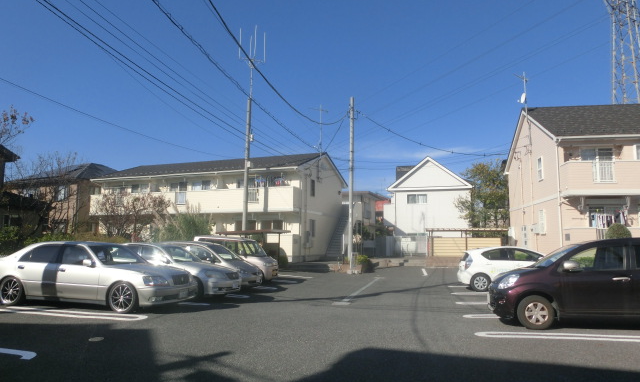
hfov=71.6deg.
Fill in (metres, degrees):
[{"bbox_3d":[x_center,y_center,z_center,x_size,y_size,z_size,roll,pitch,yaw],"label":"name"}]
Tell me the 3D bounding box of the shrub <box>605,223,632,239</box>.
[{"bbox_3d":[11.770,2.522,17.428,1.200,2.150,1.200,-4,-7,34],"label":"shrub"}]

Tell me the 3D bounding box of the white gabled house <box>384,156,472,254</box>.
[{"bbox_3d":[9.337,1.904,38.434,7.200,7.885,8.500,-2,-6,17],"label":"white gabled house"}]

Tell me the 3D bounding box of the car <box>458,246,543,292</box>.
[{"bbox_3d":[6.610,2.551,14.648,3.995,1.445,1.695,-1,-6,10],"label":"car"}]

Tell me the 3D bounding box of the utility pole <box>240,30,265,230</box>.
[{"bbox_3d":[-4.374,-3.022,27.469,1.450,15.061,1.200,0,-6,0],"label":"utility pole"}]

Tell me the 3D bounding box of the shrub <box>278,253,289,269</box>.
[{"bbox_3d":[-2.016,3.637,23.681,0.900,1.100,0.900,1,-6,-5],"label":"shrub"}]

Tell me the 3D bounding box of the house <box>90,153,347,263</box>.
[{"bbox_3d":[-7.911,1.424,35.638,18.200,7.750,9.400,-2,-7,23],"label":"house"}]

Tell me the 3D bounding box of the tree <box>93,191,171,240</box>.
[{"bbox_3d":[-9.345,2.045,22.029,3.700,3.800,3.500,3,-7,-23],"label":"tree"}]

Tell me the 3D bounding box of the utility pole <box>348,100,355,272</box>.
[{"bbox_3d":[1.581,-0.395,22.401,0.300,8.898,0.300,1,-6,0],"label":"utility pole"}]

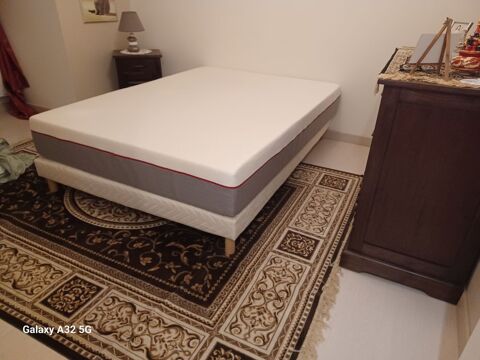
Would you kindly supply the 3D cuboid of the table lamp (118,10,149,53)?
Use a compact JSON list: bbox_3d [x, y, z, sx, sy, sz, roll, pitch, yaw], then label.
[{"bbox_3d":[-1.106,-1.512,3.551,0.259,0.376,0.259,-2,28,-8],"label":"table lamp"}]

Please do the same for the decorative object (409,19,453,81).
[{"bbox_3d":[0.795,-0.526,1.383,0.150,0.218,0.127,3,27,3],"label":"decorative object"}]

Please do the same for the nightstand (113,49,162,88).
[{"bbox_3d":[-1.023,-0.993,3.685,0.458,0.665,0.410,-2,28,-8],"label":"nightstand"}]

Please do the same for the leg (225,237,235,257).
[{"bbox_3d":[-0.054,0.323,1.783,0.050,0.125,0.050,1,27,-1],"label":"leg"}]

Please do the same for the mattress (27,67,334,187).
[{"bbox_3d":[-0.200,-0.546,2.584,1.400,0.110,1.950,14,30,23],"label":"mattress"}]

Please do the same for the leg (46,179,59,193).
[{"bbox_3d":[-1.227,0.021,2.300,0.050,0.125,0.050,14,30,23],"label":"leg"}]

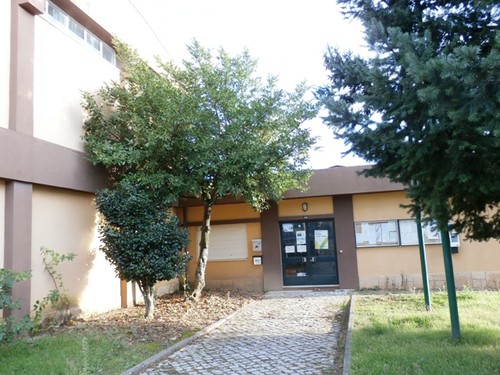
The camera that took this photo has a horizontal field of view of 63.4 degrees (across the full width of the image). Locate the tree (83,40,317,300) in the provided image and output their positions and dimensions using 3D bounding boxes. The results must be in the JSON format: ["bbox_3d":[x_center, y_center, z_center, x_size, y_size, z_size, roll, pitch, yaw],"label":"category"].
[{"bbox_3d":[-1.379,-0.508,11.046,5.500,7.200,5.200,-4,-7,11],"label":"tree"}]

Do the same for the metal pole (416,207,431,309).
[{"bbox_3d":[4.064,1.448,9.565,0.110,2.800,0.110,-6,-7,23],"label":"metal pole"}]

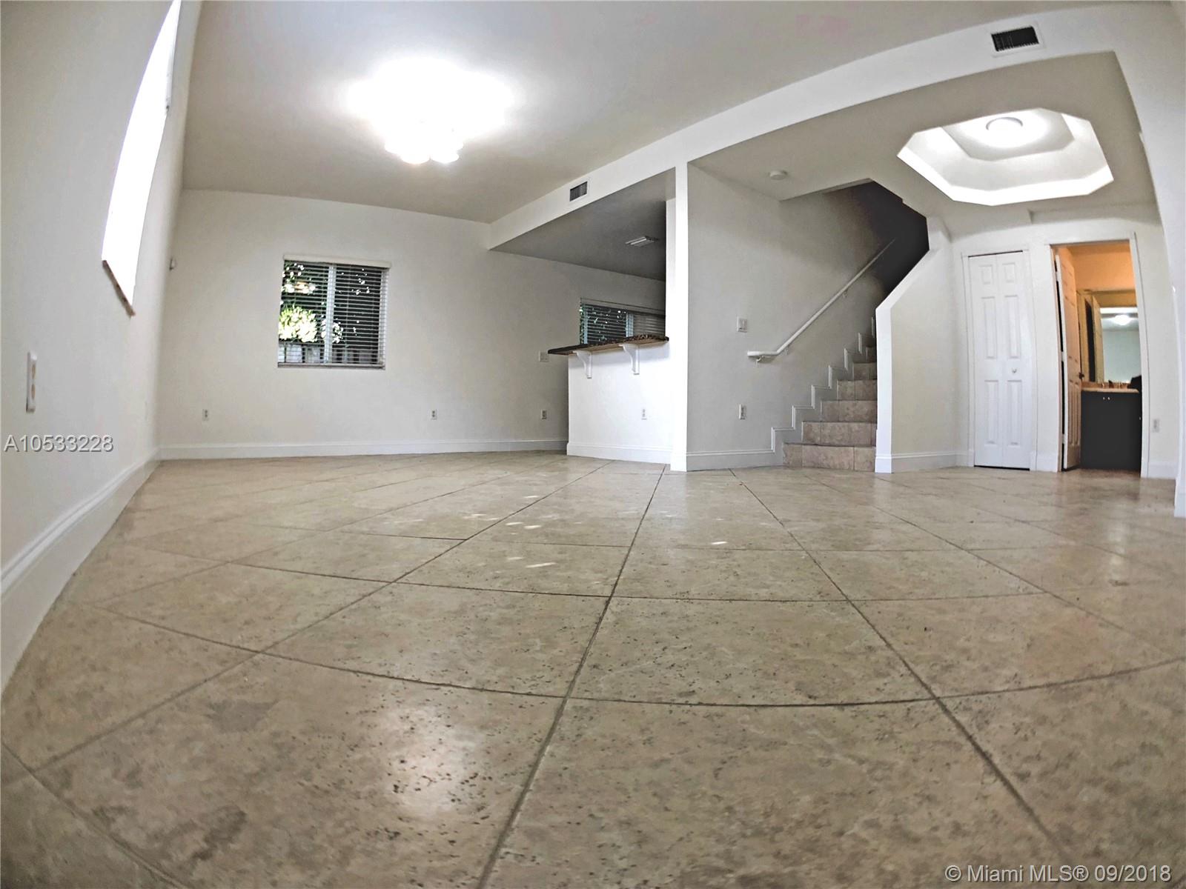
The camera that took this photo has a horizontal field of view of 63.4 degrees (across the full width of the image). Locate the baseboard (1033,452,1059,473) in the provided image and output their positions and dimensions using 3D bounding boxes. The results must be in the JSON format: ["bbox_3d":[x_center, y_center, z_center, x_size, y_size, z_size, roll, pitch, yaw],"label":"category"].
[{"bbox_3d":[3.600,0.145,7.650,0.190,0.150,0.020,1,2,38],"label":"baseboard"}]

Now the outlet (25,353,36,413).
[{"bbox_3d":[-1.080,-0.118,1.840,0.012,0.117,0.075,-1,2,-22],"label":"outlet"}]

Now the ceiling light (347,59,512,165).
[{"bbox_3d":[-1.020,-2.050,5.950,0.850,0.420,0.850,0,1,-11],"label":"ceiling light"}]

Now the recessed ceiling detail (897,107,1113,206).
[{"bbox_3d":[2.840,-2.000,6.540,1.150,0.270,2.200,1,2,34],"label":"recessed ceiling detail"}]

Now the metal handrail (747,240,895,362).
[{"bbox_3d":[2.080,-1.320,8.420,2.050,1.200,0.100,-1,2,-38],"label":"metal handrail"}]

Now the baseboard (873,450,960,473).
[{"bbox_3d":[2.600,0.135,7.600,0.110,0.145,1.220,1,2,44],"label":"baseboard"}]

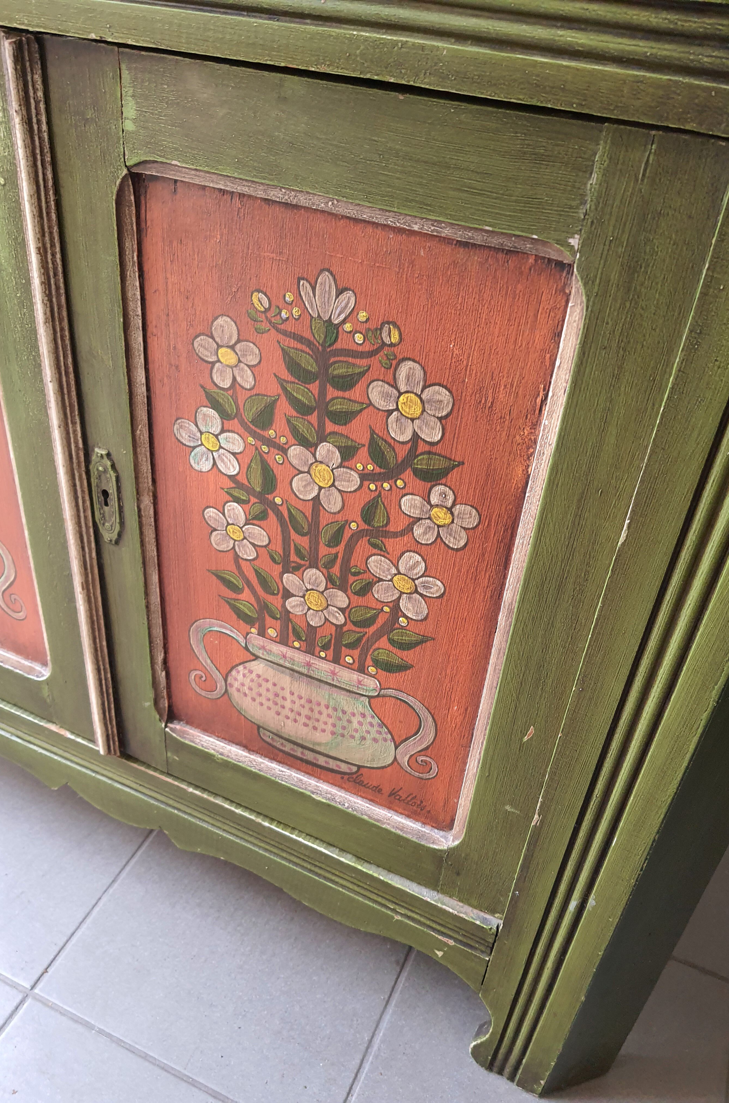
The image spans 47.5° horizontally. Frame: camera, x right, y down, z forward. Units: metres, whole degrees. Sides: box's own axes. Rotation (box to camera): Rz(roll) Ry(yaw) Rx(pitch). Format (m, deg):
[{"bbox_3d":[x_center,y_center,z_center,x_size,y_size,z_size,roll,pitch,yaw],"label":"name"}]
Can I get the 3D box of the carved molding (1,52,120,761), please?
[{"bbox_3d":[-0.216,-0.047,0.624,0.025,0.583,0.017,18,36,17],"label":"carved molding"}]

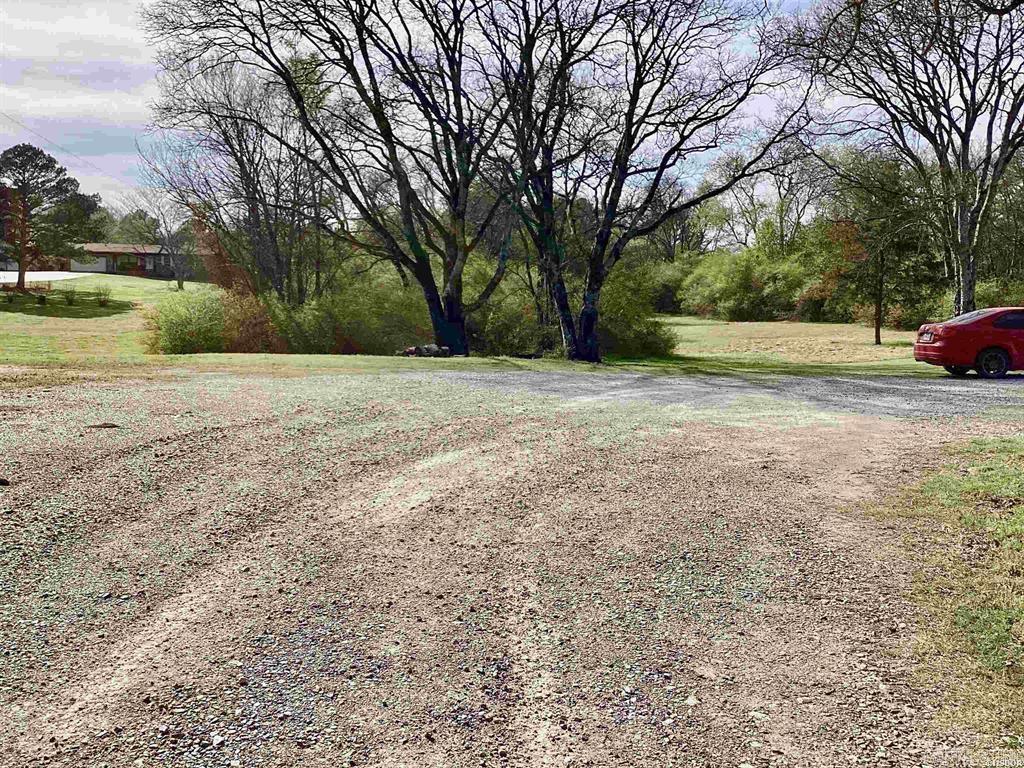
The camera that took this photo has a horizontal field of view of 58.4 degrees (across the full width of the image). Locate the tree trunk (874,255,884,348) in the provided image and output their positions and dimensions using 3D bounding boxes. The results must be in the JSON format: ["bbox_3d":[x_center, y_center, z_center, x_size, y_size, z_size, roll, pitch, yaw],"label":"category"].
[{"bbox_3d":[13.025,-2.995,32.500,0.270,3.350,0.270,0,5,0],"label":"tree trunk"}]

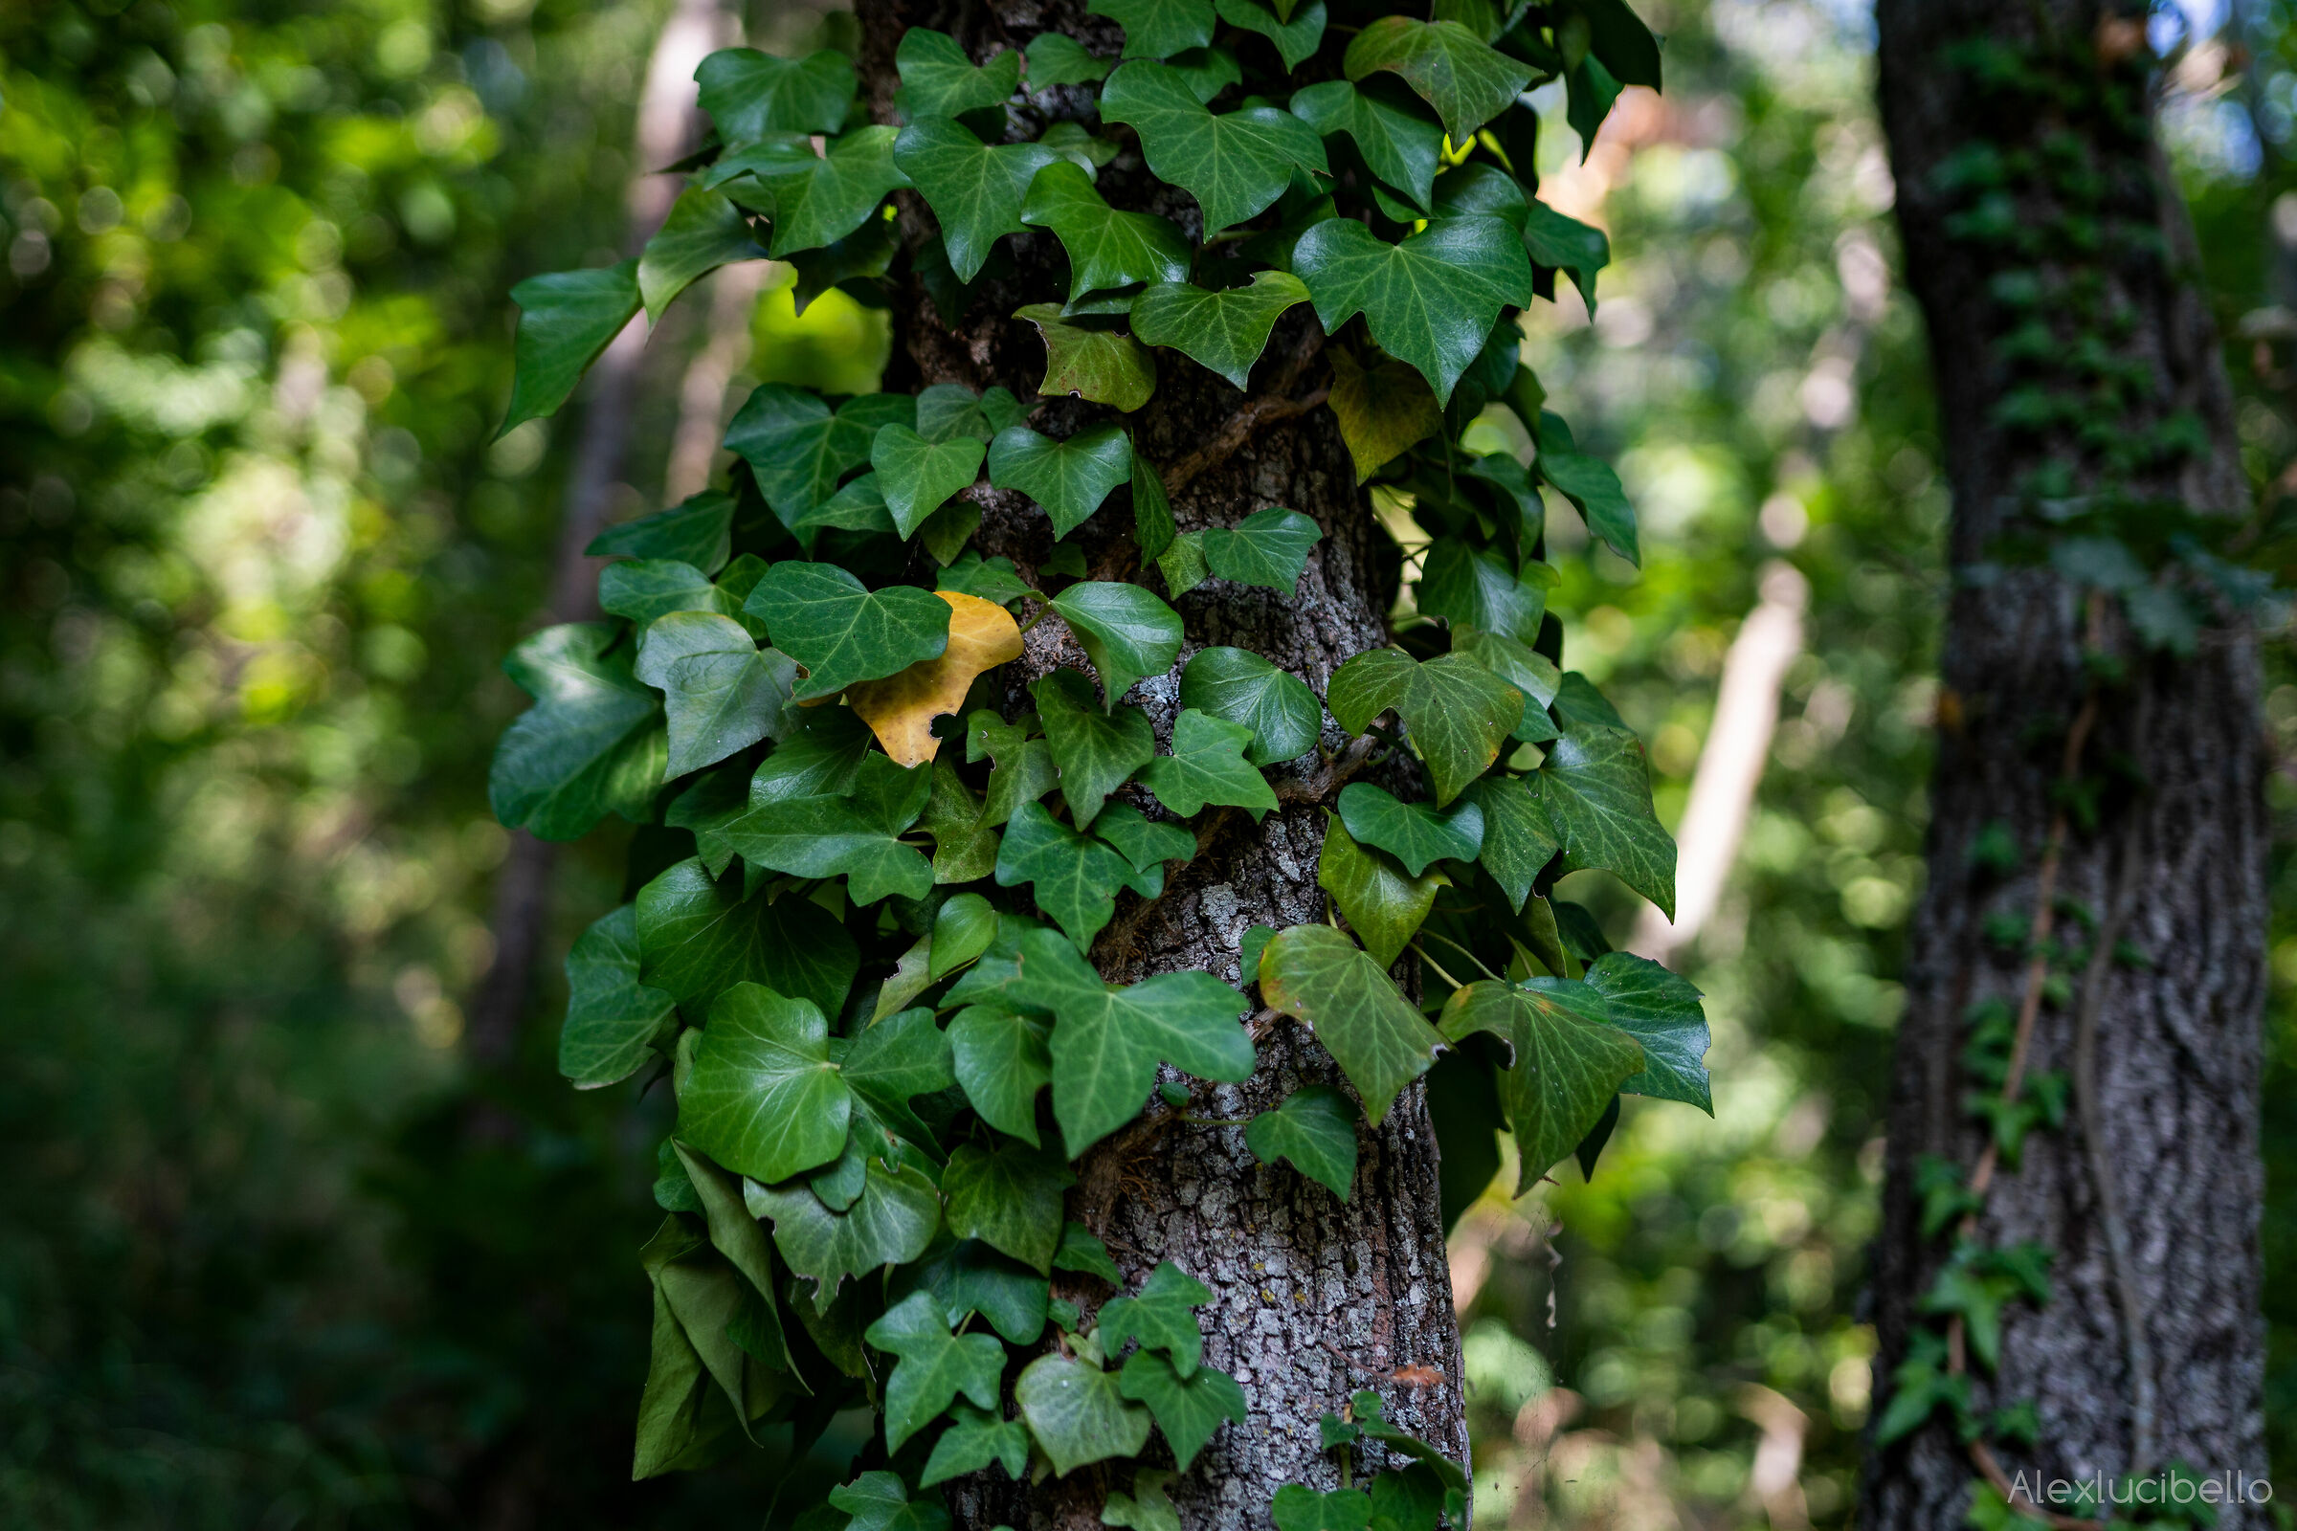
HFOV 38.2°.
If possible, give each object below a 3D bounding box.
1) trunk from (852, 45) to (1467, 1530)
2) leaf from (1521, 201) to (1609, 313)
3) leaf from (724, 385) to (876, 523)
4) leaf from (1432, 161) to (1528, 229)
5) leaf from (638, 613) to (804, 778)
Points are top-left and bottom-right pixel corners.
[{"bbox_3d":[0.006,0.001,1.410,0.212,0.660,0.212,-4,-1,0],"label":"trunk"},{"bbox_3d":[0.153,-0.188,1.220,0.037,0.041,0.016,26,-31,-19],"label":"leaf"},{"bbox_3d":[-0.128,-0.115,1.250,0.065,0.061,0.020,9,-15,18],"label":"leaf"},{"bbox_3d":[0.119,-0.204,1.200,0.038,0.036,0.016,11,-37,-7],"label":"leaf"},{"bbox_3d":[-0.159,-0.025,1.230,0.057,0.064,0.018,30,-1,21],"label":"leaf"}]

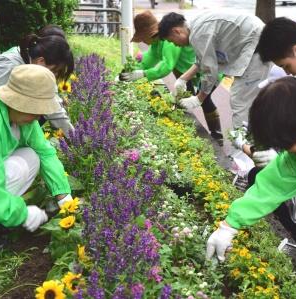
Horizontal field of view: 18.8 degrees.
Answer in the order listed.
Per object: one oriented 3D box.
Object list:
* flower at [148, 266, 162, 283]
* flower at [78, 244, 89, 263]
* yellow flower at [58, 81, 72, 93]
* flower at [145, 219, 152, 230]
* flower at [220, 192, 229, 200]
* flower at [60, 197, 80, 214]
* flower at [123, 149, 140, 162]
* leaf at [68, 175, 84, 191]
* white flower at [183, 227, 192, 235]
[{"bbox_3d":[0.026,0.432,3.100,0.048,0.052,0.048,0,12,0],"label":"flower"},{"bbox_3d":[-0.241,0.389,3.350,0.035,0.062,0.056,-7,14,-29],"label":"flower"},{"bbox_3d":[-0.465,-0.355,5.050,0.077,0.066,0.035,-1,12,-3],"label":"yellow flower"},{"bbox_3d":[0.002,0.297,3.550,0.034,0.046,0.034,0,12,0],"label":"flower"},{"bbox_3d":[0.354,0.218,4.150,0.037,0.032,0.035,0,12,0],"label":"flower"},{"bbox_3d":[-0.342,0.247,3.950,0.088,0.075,0.060,1,12,6],"label":"flower"},{"bbox_3d":[-0.086,0.032,4.750,0.085,0.070,0.075,0,12,0],"label":"flower"},{"bbox_3d":[-0.340,0.155,4.200,0.085,0.060,0.080,-4,13,-17],"label":"leaf"},{"bbox_3d":[0.161,0.330,3.650,0.037,0.032,0.036,0,12,0],"label":"white flower"}]

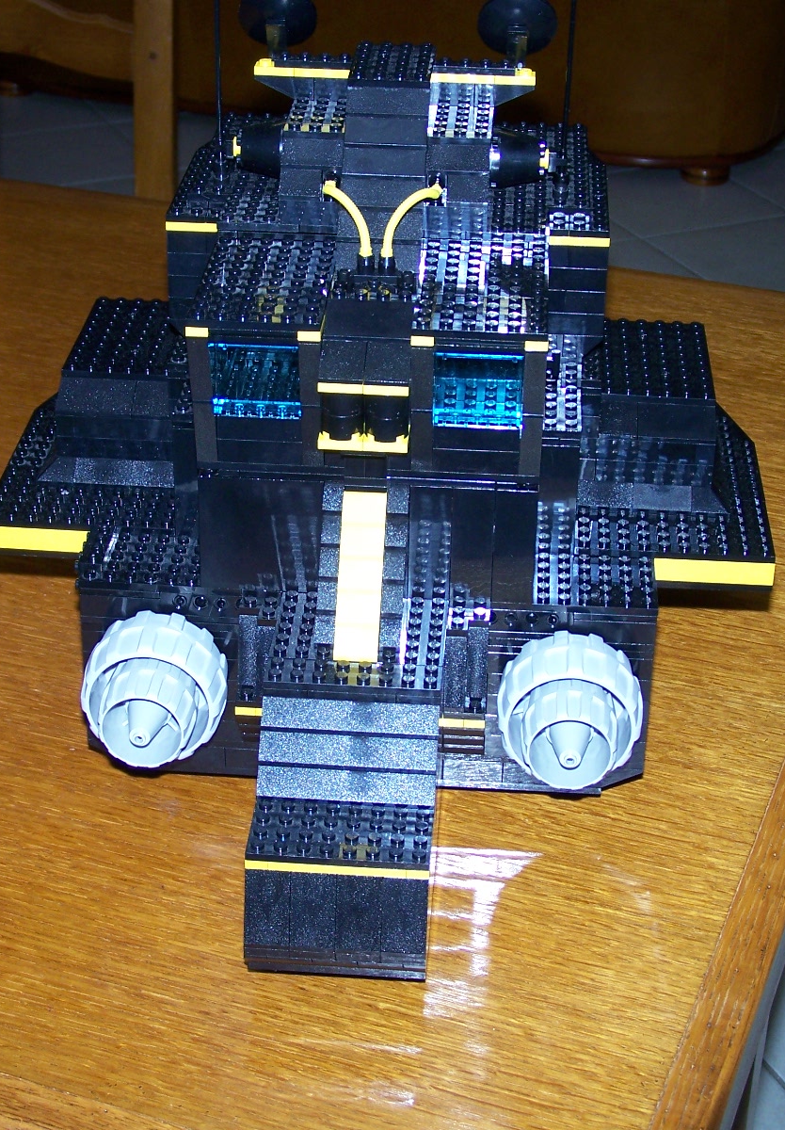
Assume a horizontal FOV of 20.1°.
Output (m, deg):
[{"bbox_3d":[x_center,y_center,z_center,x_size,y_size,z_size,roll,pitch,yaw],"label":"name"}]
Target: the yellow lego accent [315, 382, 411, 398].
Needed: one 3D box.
[{"bbox_3d":[-0.010,-0.064,0.785,0.032,0.003,0.012,3,29,3],"label":"yellow lego accent"}]

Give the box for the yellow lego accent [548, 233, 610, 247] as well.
[{"bbox_3d":[0.074,-0.128,0.873,0.024,0.003,0.008,3,29,3],"label":"yellow lego accent"}]

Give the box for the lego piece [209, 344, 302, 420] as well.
[{"bbox_3d":[-0.049,-0.067,0.794,0.032,0.029,0.008,3,29,3],"label":"lego piece"}]

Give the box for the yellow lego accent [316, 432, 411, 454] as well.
[{"bbox_3d":[-0.010,-0.046,0.799,0.032,0.003,0.016,3,29,3],"label":"yellow lego accent"}]

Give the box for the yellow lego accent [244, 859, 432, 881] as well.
[{"bbox_3d":[-0.019,0.104,0.770,0.064,0.003,0.008,3,29,3],"label":"yellow lego accent"}]

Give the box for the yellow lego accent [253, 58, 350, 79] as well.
[{"bbox_3d":[-0.034,-0.197,0.879,0.040,0.005,0.008,3,29,3],"label":"yellow lego accent"}]

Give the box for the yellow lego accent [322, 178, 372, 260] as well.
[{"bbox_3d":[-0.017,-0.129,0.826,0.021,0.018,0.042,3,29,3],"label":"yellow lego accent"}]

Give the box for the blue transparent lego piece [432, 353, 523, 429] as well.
[{"bbox_3d":[0.031,-0.063,0.790,0.032,0.029,0.008,3,29,3],"label":"blue transparent lego piece"}]

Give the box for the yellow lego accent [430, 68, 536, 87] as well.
[{"bbox_3d":[0.037,-0.194,0.875,0.040,0.006,0.008,3,29,3],"label":"yellow lego accent"}]

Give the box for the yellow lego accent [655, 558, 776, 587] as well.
[{"bbox_3d":[0.128,0.001,0.887,0.048,0.010,0.008,3,29,3],"label":"yellow lego accent"}]

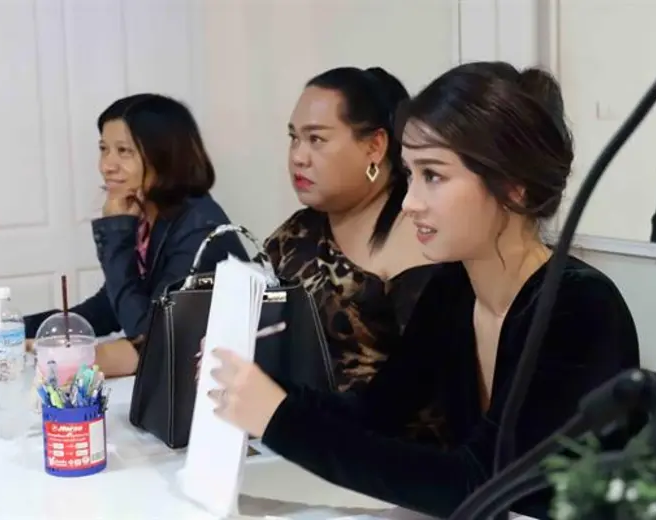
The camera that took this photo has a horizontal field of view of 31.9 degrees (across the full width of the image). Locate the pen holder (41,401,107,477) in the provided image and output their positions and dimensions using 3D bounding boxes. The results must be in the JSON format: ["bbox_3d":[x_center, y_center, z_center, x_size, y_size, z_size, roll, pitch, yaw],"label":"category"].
[{"bbox_3d":[-0.340,0.234,1.540,0.083,0.093,0.083,-3,6,-13],"label":"pen holder"}]

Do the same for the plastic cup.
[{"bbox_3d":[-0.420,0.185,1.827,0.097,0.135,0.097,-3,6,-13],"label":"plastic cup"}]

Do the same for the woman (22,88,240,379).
[{"bbox_3d":[-0.437,0.284,2.500,0.750,1.279,0.520,-5,7,-27],"label":"woman"}]

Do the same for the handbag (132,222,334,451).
[{"bbox_3d":[-0.137,0.099,1.755,0.280,0.305,0.165,-4,7,-25],"label":"handbag"}]

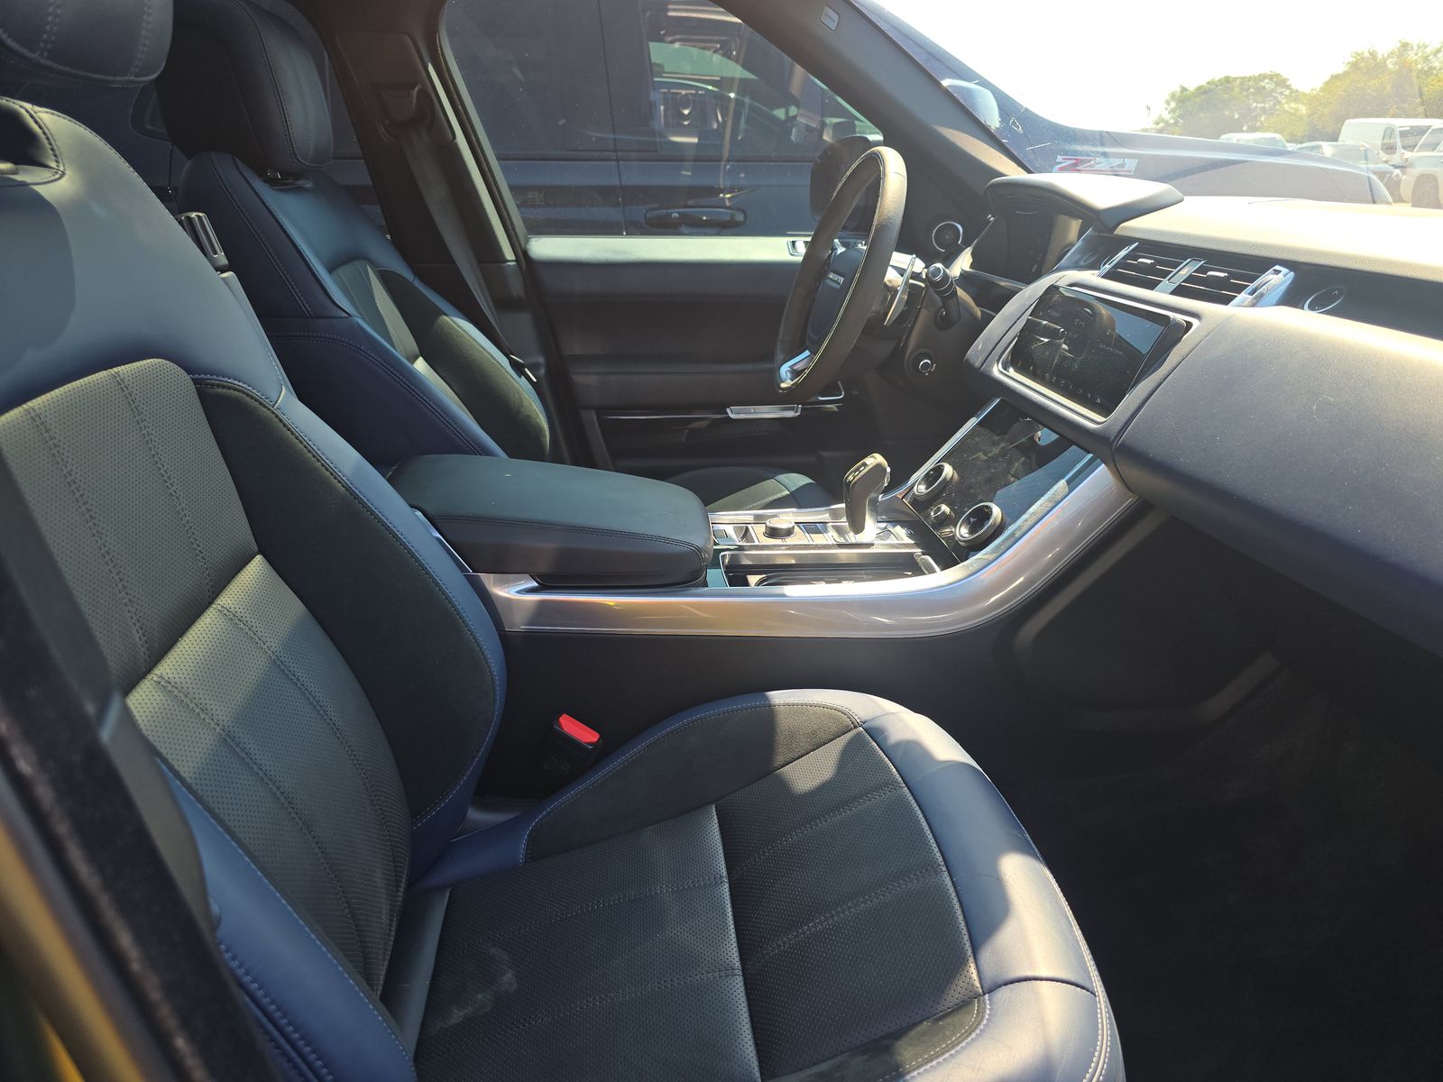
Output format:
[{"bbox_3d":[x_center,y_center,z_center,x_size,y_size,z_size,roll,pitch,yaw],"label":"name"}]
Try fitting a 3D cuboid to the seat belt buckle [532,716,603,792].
[{"bbox_3d":[-0.166,0.240,1.049,0.051,0.092,0.024,26,33,8],"label":"seat belt buckle"}]

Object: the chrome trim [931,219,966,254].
[{"bbox_3d":[0.410,-0.550,1.734,0.058,0.058,0.013,4,21,9],"label":"chrome trim"}]

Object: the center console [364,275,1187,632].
[{"bbox_3d":[0.041,-0.103,1.127,0.885,0.360,0.320,-2,21,-5],"label":"center console"}]

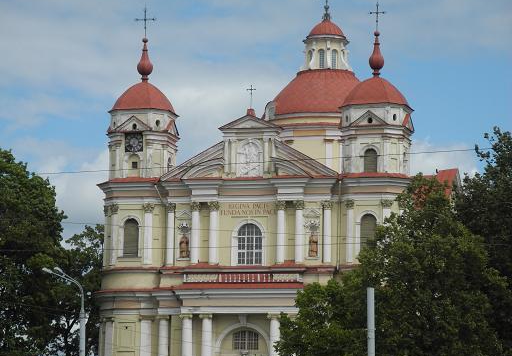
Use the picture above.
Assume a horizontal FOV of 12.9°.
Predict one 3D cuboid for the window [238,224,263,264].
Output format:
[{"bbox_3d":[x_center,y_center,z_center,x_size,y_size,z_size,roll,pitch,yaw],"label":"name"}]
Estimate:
[{"bbox_3d":[-0.530,5.817,200.048,2.250,3.700,0.350,-1,-8,12],"label":"window"}]

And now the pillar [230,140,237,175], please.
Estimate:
[{"bbox_3d":[-1.980,-1.847,200.916,0.480,3.050,0.420,-1,-7,16],"label":"pillar"}]

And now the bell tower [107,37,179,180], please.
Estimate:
[{"bbox_3d":[-10.210,-6.428,207.215,6.000,12.700,6.000,-1,-7,16],"label":"bell tower"}]

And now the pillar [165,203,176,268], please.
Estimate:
[{"bbox_3d":[-7.643,5.039,201.821,0.800,5.500,0.650,-1,-7,16],"label":"pillar"}]

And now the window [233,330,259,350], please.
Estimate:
[{"bbox_3d":[-0.893,14.212,198.168,2.350,1.750,0.350,-1,-7,16],"label":"window"}]

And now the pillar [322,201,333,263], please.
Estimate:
[{"bbox_3d":[6.273,4.711,198.540,0.920,5.500,0.600,-1,-8,12],"label":"pillar"}]

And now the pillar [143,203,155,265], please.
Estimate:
[{"bbox_3d":[-9.602,4.975,202.125,0.950,5.550,0.500,1,-8,0],"label":"pillar"}]

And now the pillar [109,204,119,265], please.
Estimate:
[{"bbox_3d":[-12.518,4.959,198.797,0.835,5.292,0.750,-1,-7,15],"label":"pillar"}]

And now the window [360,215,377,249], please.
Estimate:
[{"bbox_3d":[9.831,4.846,196.887,1.500,3.400,0.350,-1,-7,16],"label":"window"}]

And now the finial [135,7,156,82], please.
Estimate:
[{"bbox_3d":[-9.906,-11.975,202.875,1.793,6.909,1.450,-1,-7,15],"label":"finial"}]

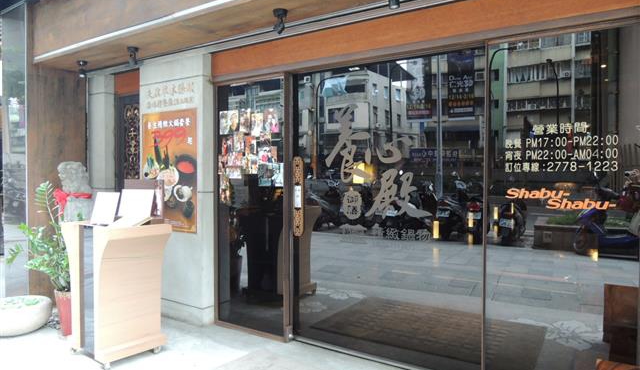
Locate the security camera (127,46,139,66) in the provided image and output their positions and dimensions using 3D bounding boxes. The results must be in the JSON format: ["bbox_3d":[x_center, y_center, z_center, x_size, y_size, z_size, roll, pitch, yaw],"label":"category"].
[{"bbox_3d":[-1.816,-1.240,4.310,0.110,0.160,0.120,0,1,-12],"label":"security camera"}]

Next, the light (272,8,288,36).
[{"bbox_3d":[-0.299,-1.210,3.313,0.110,0.165,0.120,1,2,33],"label":"light"}]

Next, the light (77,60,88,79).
[{"bbox_3d":[-2.601,-1.253,4.861,0.110,0.165,0.110,1,2,33],"label":"light"}]

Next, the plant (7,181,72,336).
[{"bbox_3d":[-2.453,0.668,3.936,0.660,1.360,0.600,1,2,33],"label":"plant"}]

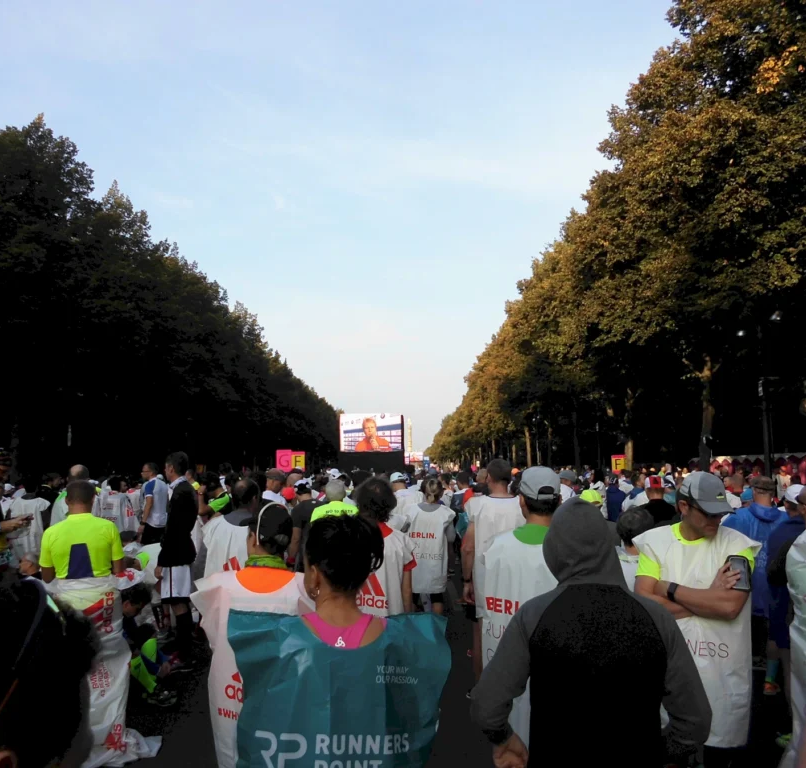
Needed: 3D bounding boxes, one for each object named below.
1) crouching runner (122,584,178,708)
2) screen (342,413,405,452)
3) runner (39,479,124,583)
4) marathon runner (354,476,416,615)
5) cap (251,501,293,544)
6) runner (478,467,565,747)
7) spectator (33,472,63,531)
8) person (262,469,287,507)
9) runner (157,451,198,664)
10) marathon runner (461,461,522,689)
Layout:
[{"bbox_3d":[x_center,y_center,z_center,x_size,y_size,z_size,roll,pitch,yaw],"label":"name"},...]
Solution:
[{"bbox_3d":[-1.926,1.895,5.707,0.700,0.840,0.520,-2,-7,22],"label":"crouching runner"},{"bbox_3d":[-3.683,5.642,89.922,7.400,4.600,0.700,1,-6,-7],"label":"screen"},{"bbox_3d":[-1.928,1.374,4.628,0.540,1.650,0.400,2,-7,-19],"label":"runner"},{"bbox_3d":[-0.164,1.390,4.477,0.520,1.690,0.330,0,-6,0],"label":"marathon runner"},{"bbox_3d":[-0.620,0.655,3.650,0.180,0.160,0.270,6,-3,-43],"label":"cap"},{"bbox_3d":[0.539,1.201,2.989,0.540,1.750,0.340,0,-6,2],"label":"runner"},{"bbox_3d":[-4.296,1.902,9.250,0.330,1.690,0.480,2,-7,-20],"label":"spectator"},{"bbox_3d":[-1.246,1.680,7.363,0.500,1.730,0.320,-6,-9,45],"label":"person"},{"bbox_3d":[-1.934,1.498,6.626,0.340,1.830,0.480,-2,-7,16],"label":"runner"},{"bbox_3d":[0.705,1.442,5.797,0.540,1.760,0.360,1,-6,-7],"label":"marathon runner"}]

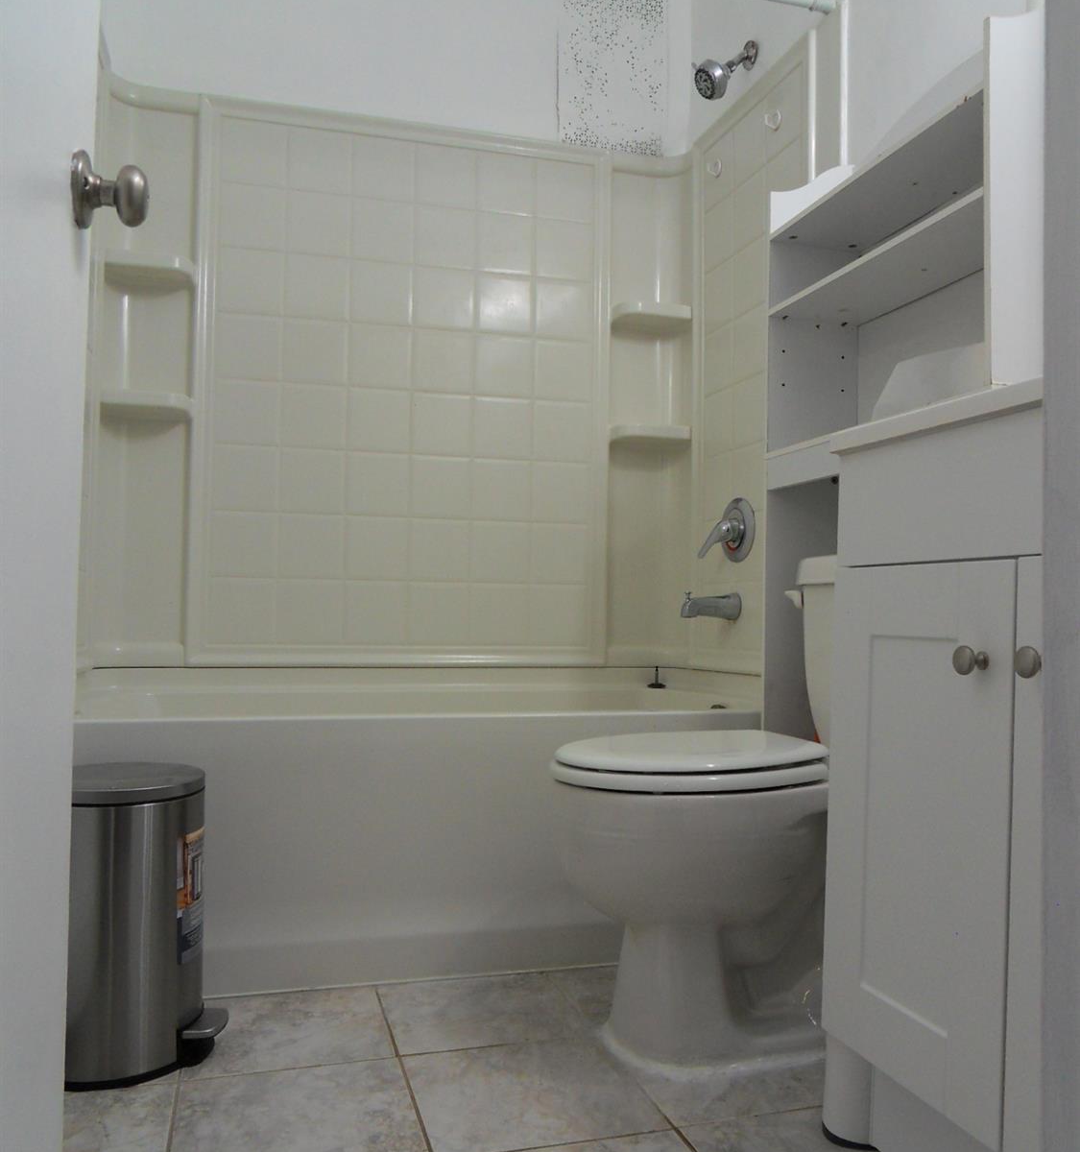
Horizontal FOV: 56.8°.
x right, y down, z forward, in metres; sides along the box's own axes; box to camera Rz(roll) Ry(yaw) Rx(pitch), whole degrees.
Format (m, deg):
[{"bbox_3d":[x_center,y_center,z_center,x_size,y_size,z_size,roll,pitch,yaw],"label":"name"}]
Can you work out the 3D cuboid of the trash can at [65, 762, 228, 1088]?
[{"bbox_3d":[-0.619,0.498,1.476,0.315,0.400,0.270,0,-2,8],"label":"trash can"}]

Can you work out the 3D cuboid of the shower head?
[{"bbox_3d":[0.448,-1.238,2.440,0.160,0.165,0.080,1,-2,-16],"label":"shower head"}]

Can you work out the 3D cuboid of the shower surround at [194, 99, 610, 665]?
[{"bbox_3d":[-0.324,-0.469,2.553,1.075,1.390,0.060,1,-2,-16],"label":"shower surround"}]

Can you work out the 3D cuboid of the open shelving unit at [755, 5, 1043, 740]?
[{"bbox_3d":[0.618,-0.075,1.658,0.205,1.590,0.610,1,-2,-16],"label":"open shelving unit"}]

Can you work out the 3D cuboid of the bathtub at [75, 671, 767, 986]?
[{"bbox_3d":[-0.225,0.476,2.159,1.515,0.500,0.775,1,-2,-16],"label":"bathtub"}]

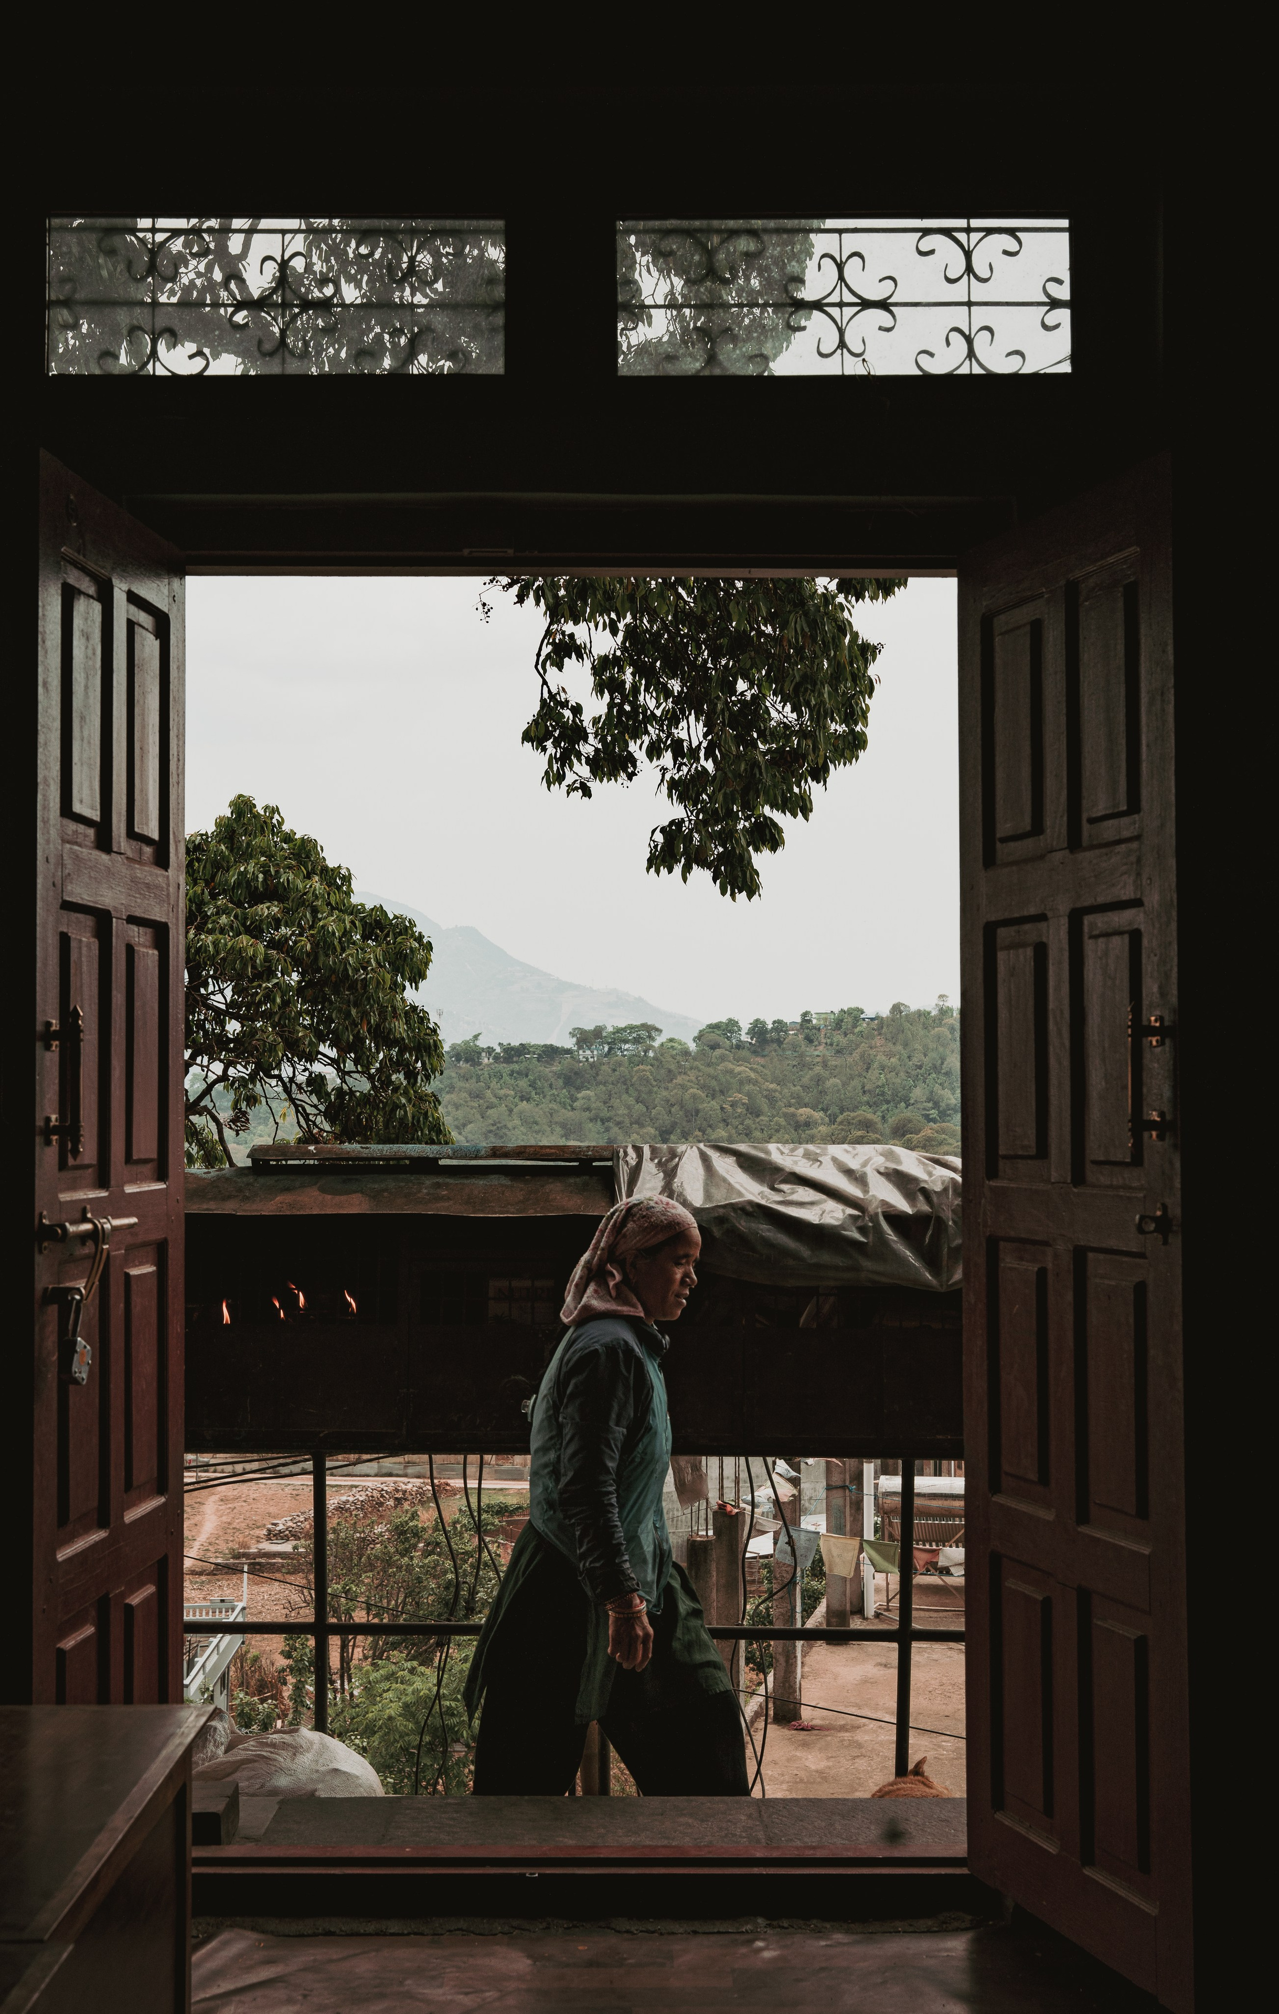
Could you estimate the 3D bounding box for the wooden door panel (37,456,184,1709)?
[{"bbox_3d":[-0.756,0.298,3.160,0.050,2.030,0.593,0,-2,7],"label":"wooden door panel"}]

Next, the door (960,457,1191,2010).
[{"bbox_3d":[0.619,0.296,3.182,0.050,2.030,0.593,1,-2,-20],"label":"door"}]

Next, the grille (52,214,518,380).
[{"bbox_3d":[-0.580,-1.133,3.568,0.744,0.266,0.025,0,-2,0],"label":"grille"}]

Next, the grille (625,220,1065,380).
[{"bbox_3d":[0.326,-1.132,3.568,0.731,0.268,0.025,0,-2,0],"label":"grille"}]

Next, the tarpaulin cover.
[{"bbox_3d":[0.393,0.466,5.085,0.891,0.304,0.650,0,-2,0],"label":"tarpaulin cover"}]

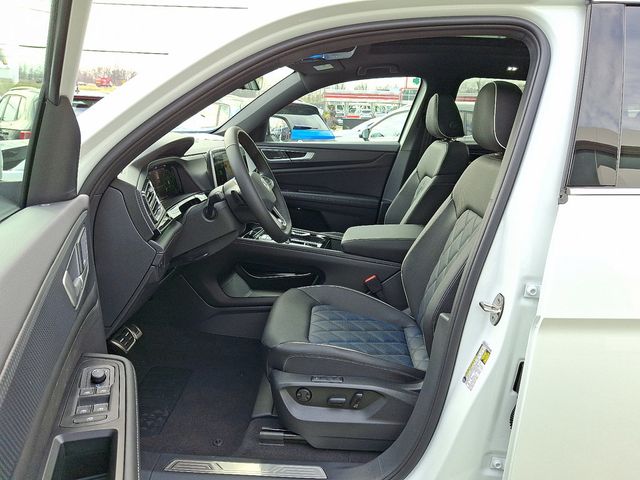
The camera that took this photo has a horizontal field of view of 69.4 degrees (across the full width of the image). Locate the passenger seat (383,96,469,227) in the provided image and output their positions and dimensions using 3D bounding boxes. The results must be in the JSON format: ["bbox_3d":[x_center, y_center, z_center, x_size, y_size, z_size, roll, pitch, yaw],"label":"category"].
[{"bbox_3d":[0.261,-0.153,2.218,0.790,1.060,0.550,1,15,3],"label":"passenger seat"}]

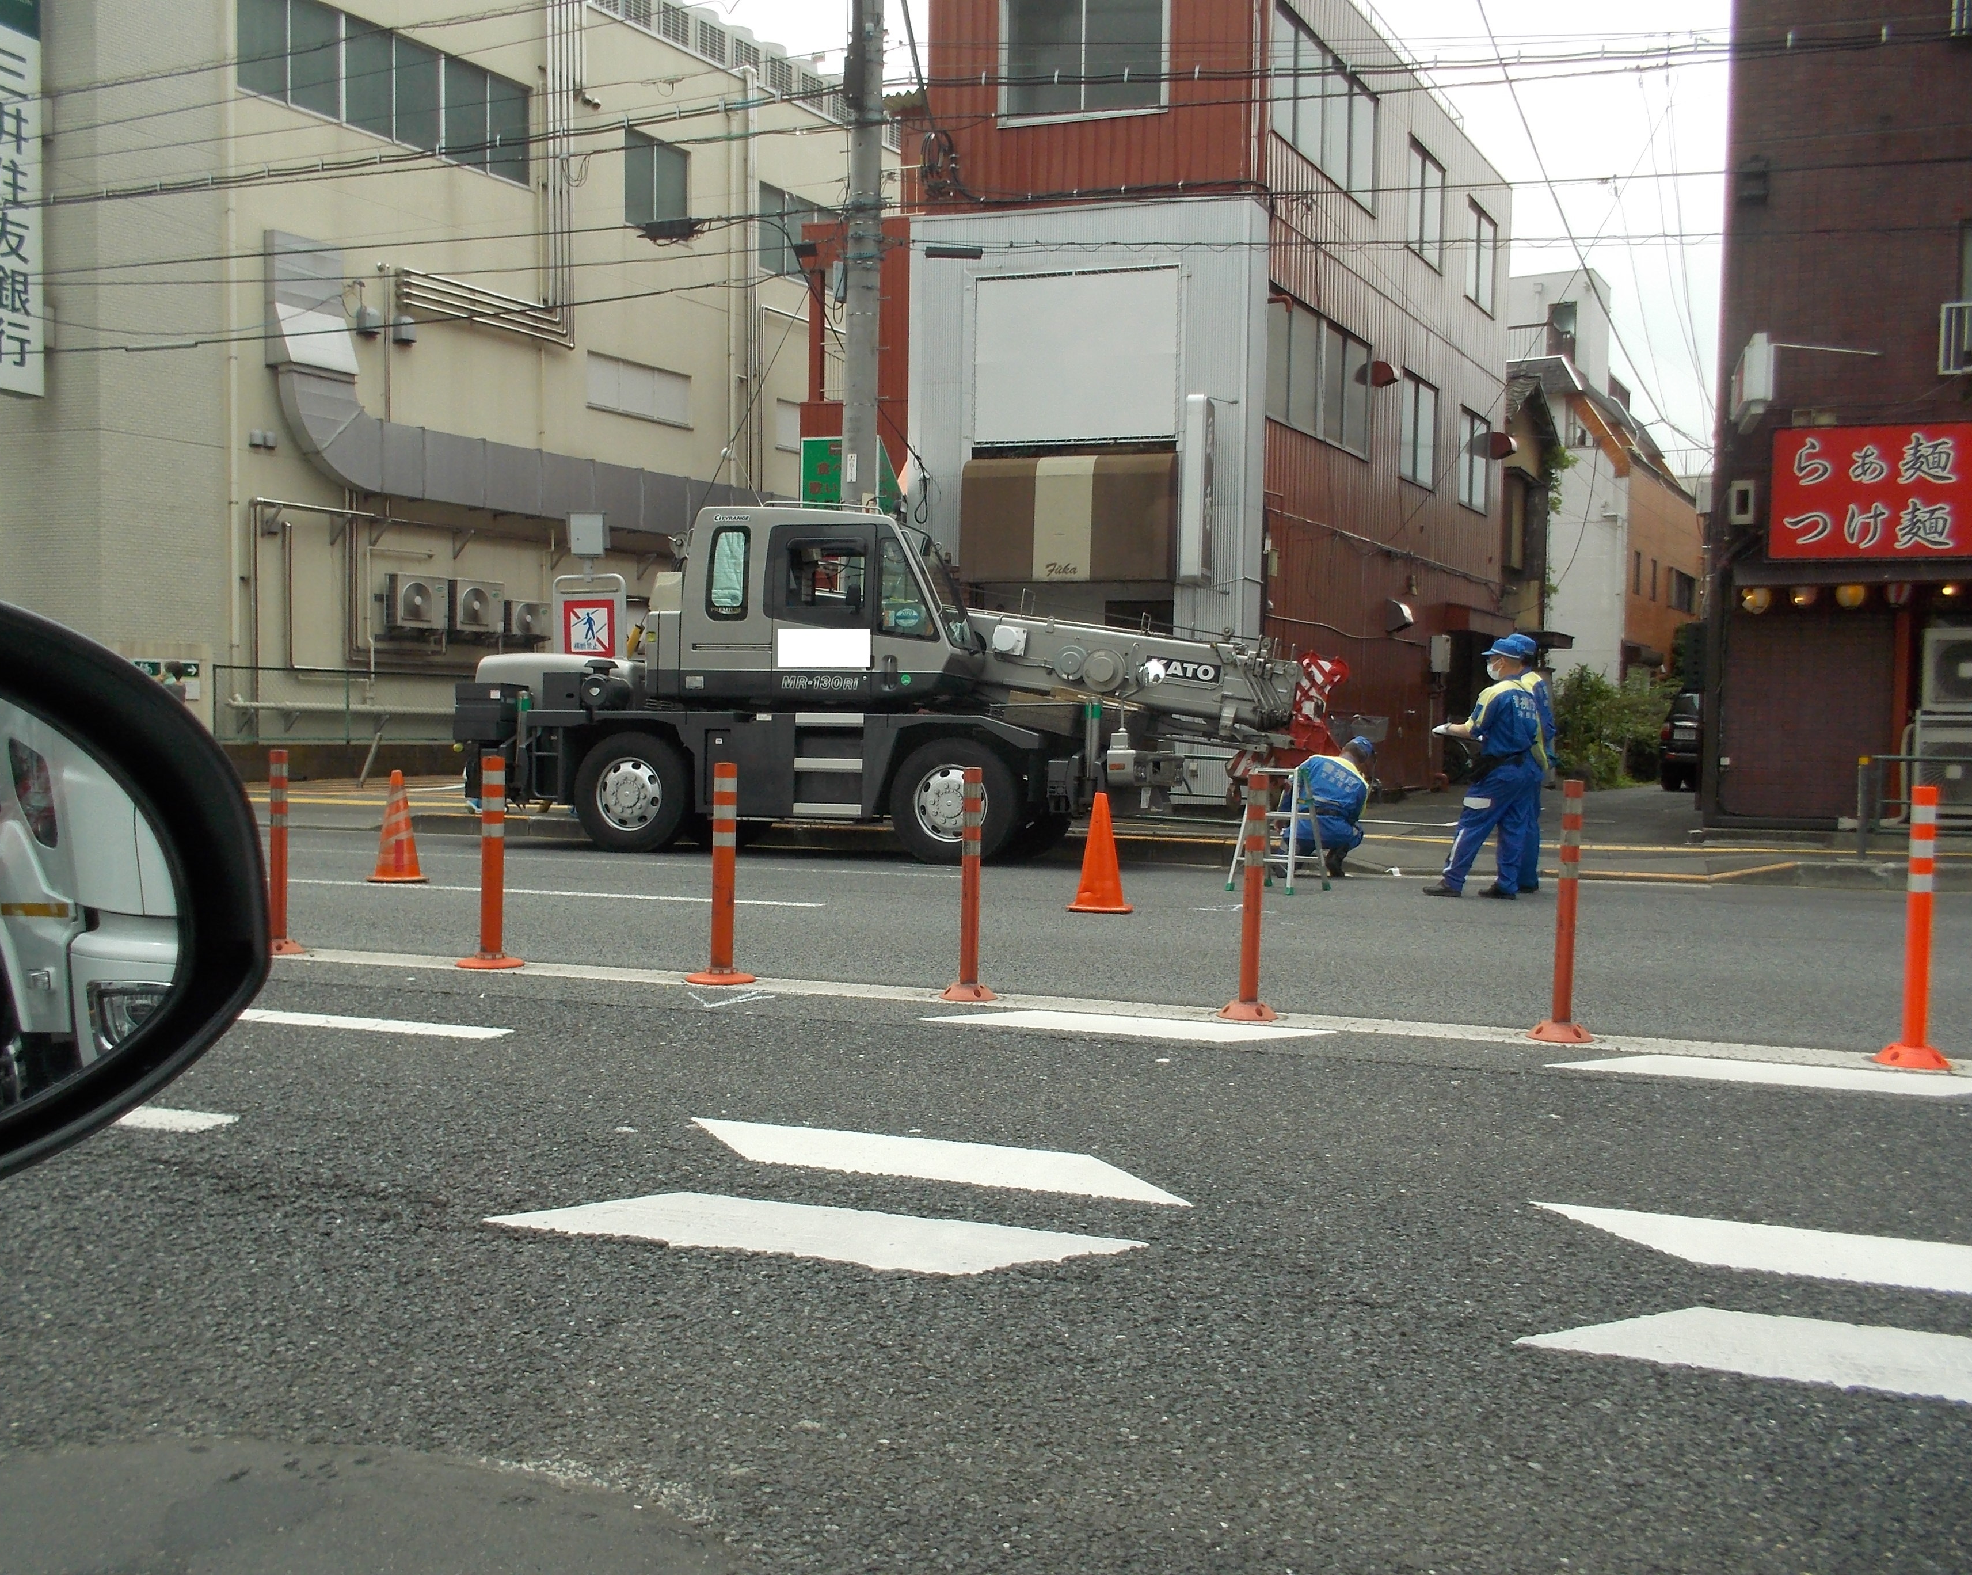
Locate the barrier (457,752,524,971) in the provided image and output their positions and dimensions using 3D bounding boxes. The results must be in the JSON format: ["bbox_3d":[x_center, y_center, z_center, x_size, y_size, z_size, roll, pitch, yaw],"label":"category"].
[{"bbox_3d":[-1.914,0.286,6.820,0.250,0.800,0.250,2,3,19],"label":"barrier"}]

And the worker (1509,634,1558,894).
[{"bbox_3d":[3.700,-0.159,12.150,0.500,1.780,0.540,2,3,17],"label":"worker"}]

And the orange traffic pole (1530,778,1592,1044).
[{"bbox_3d":[1.815,0.381,5.500,0.210,0.800,0.210,2,3,20],"label":"orange traffic pole"}]

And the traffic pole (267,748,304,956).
[{"bbox_3d":[-2.842,0.258,7.080,0.200,0.800,0.200,2,3,19],"label":"traffic pole"}]

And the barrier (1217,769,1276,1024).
[{"bbox_3d":[0.886,0.365,5.880,0.200,0.800,0.200,2,3,19],"label":"barrier"}]

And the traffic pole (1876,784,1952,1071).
[{"bbox_3d":[2.726,0.407,5.160,0.215,0.800,0.215,2,3,19],"label":"traffic pole"}]

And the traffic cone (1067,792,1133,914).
[{"bbox_3d":[0.660,0.362,10.200,0.380,0.700,0.380,2,3,20],"label":"traffic cone"}]

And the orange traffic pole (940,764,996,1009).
[{"bbox_3d":[-0.053,0.333,6.150,0.200,0.800,0.200,1,3,0],"label":"orange traffic pole"}]

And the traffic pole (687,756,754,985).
[{"bbox_3d":[-0.965,0.310,6.460,0.250,0.800,0.250,1,3,0],"label":"traffic pole"}]

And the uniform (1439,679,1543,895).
[{"bbox_3d":[3.380,-0.005,11.750,0.560,1.450,0.520,2,3,28],"label":"uniform"}]

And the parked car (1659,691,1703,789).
[{"bbox_3d":[12.160,-0.790,28.430,1.700,1.620,4.300,3,3,29],"label":"parked car"}]

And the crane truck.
[{"bbox_3d":[-0.700,-0.840,15.060,7.500,2.820,2.100,2,3,16],"label":"crane truck"}]

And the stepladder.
[{"bbox_3d":[1.967,0.285,11.750,0.490,0.810,0.640,3,4,39],"label":"stepladder"}]

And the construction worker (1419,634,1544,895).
[{"bbox_3d":[3.260,-0.129,11.550,0.660,1.710,0.520,2,3,26],"label":"construction worker"}]

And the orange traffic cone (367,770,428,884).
[{"bbox_3d":[-3.716,0.243,11.100,0.380,0.700,0.380,1,3,12],"label":"orange traffic cone"}]

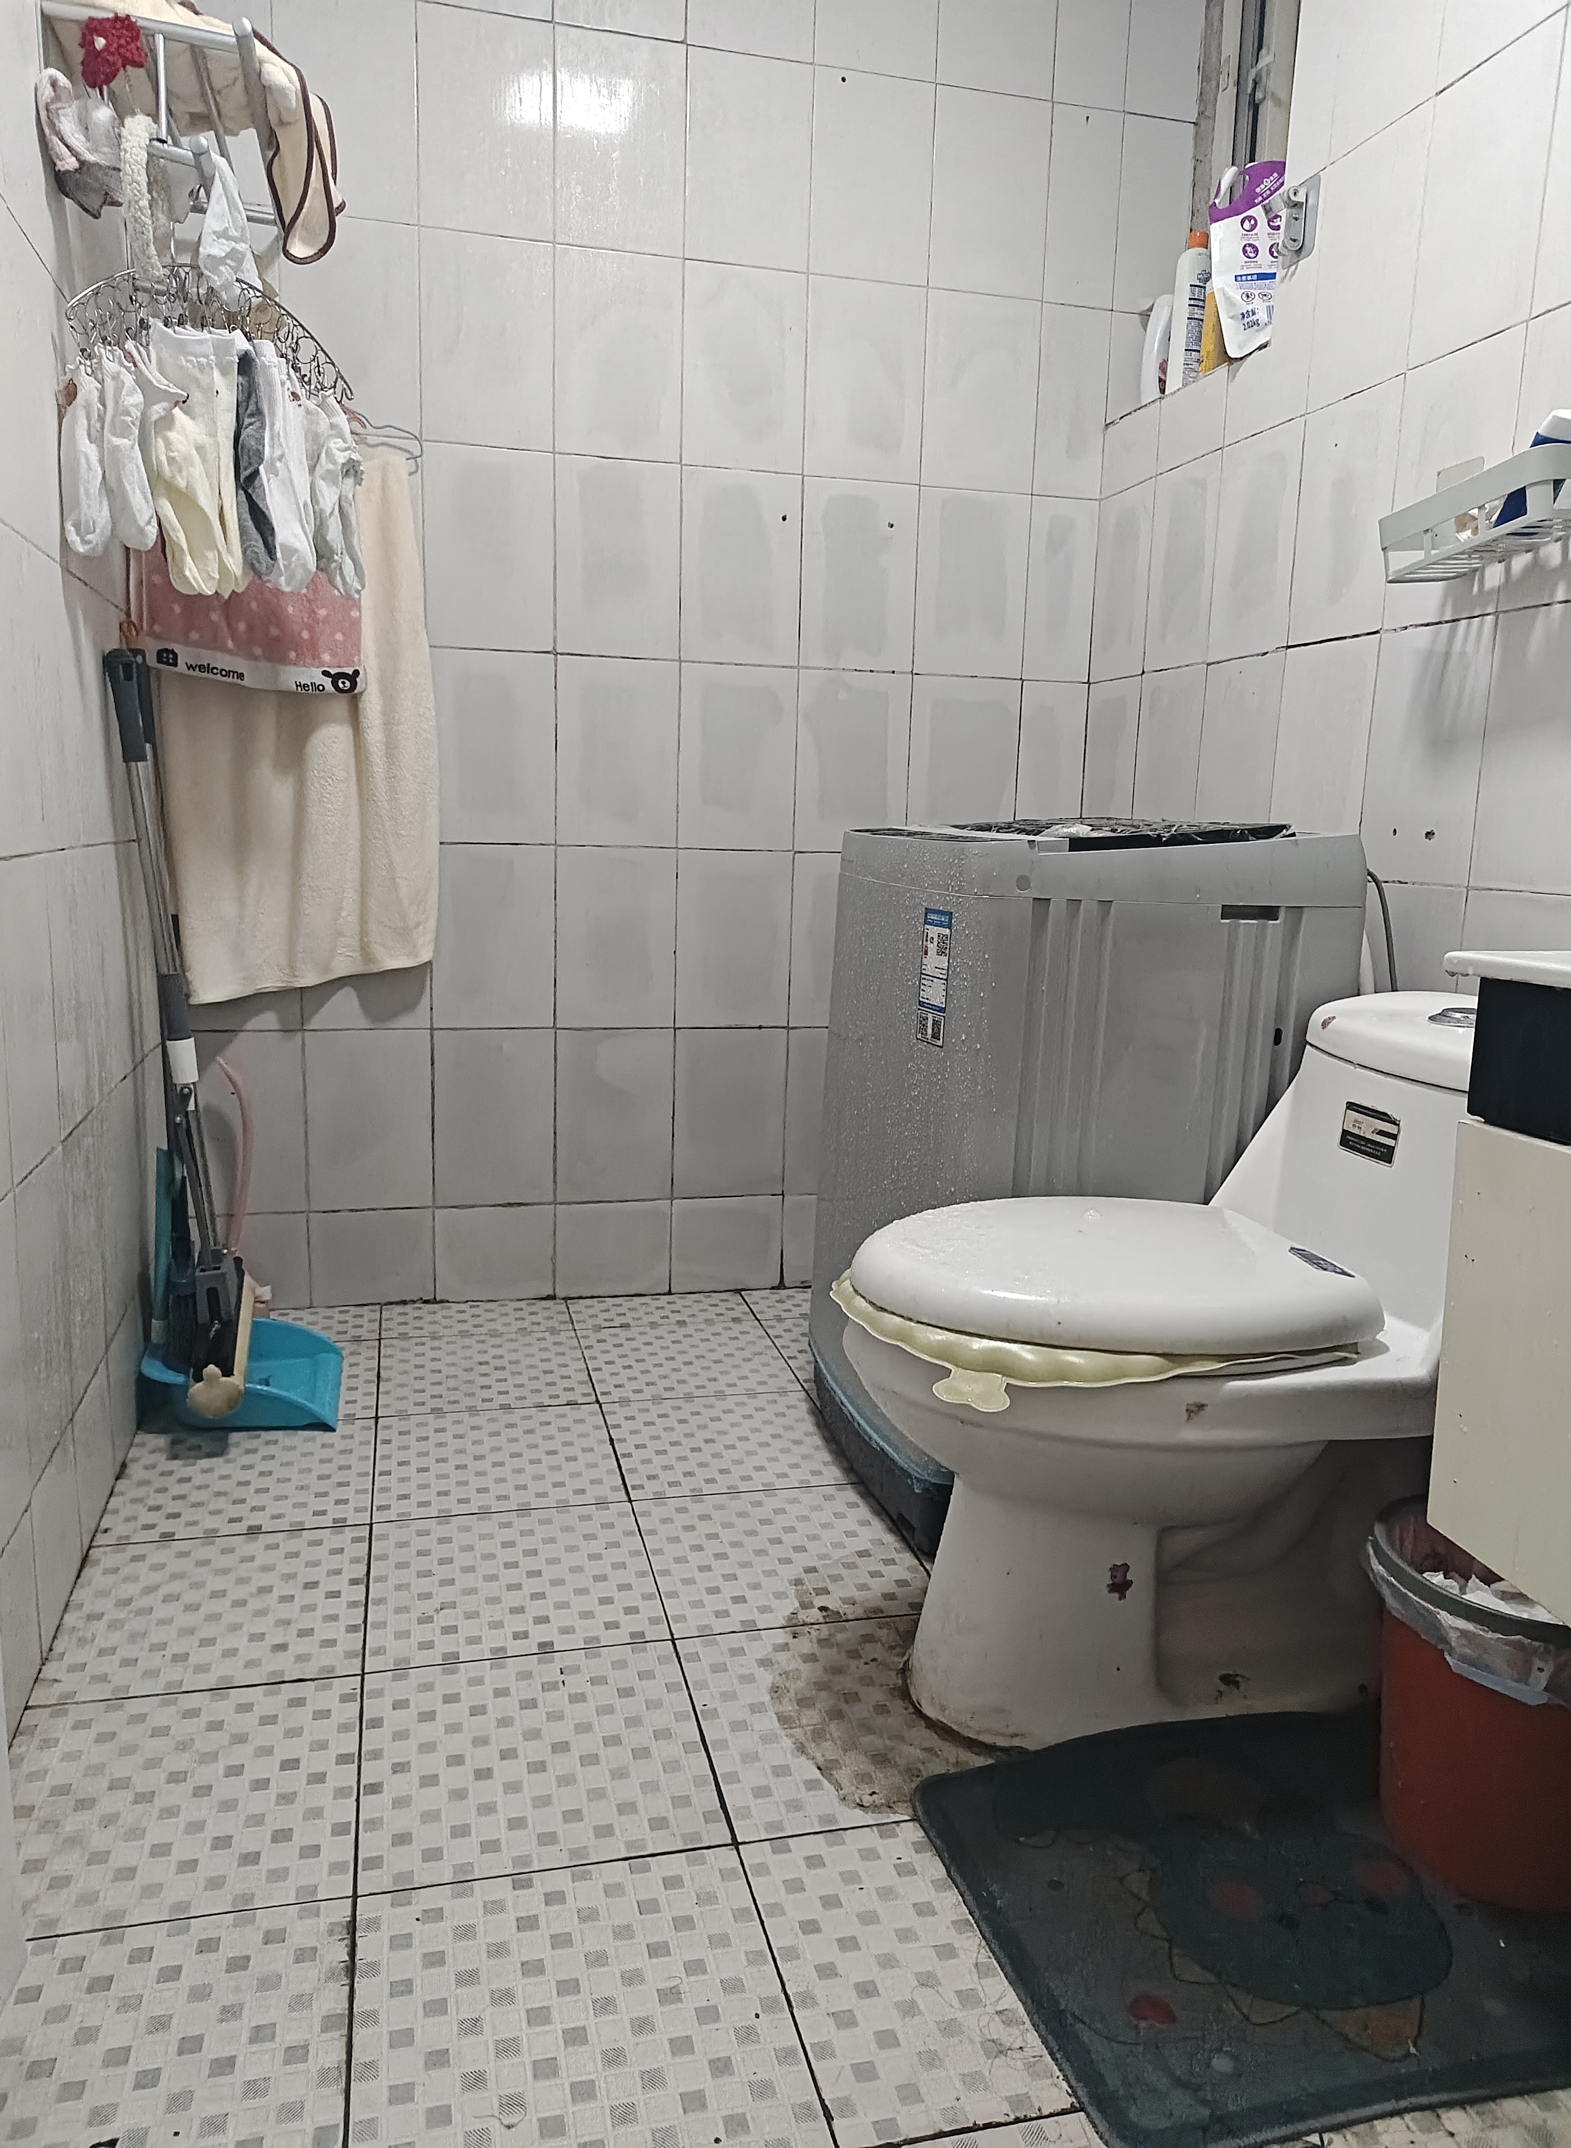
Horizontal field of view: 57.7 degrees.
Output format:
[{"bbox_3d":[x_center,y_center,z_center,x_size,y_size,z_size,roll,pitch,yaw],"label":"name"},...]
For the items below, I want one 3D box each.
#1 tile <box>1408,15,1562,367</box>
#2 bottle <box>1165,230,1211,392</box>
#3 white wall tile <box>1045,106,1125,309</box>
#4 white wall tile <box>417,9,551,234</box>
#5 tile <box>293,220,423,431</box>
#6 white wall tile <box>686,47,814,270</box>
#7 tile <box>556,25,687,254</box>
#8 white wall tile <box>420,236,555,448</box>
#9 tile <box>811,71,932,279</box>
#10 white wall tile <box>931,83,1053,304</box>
[{"bbox_3d":[0.782,-0.973,1.595,0.010,0.301,0.198,-1,11,-16],"label":"tile"},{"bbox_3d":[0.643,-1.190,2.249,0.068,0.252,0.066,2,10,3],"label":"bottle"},{"bbox_3d":[0.490,-1.425,2.356,0.125,0.299,0.011,-1,10,-14],"label":"white wall tile"},{"bbox_3d":[-0.442,-1.403,2.113,0.200,0.300,0.010,-1,11,-14],"label":"white wall tile"},{"bbox_3d":[-0.645,-1.108,2.125,0.199,0.299,0.010,-1,10,-14],"label":"tile"},{"bbox_3d":[-0.056,-1.415,2.216,0.198,0.299,0.011,-1,10,-14],"label":"white wall tile"},{"bbox_3d":[-0.250,-1.411,2.166,0.198,0.299,0.011,-1,10,-14],"label":"tile"},{"bbox_3d":[-0.451,-1.111,2.172,0.199,0.299,0.010,-1,10,-14],"label":"white wall tile"},{"bbox_3d":[0.137,-1.418,2.265,0.198,0.299,0.011,-1,10,-14],"label":"tile"},{"bbox_3d":[0.332,-1.419,2.308,0.199,0.299,0.010,-1,10,-14],"label":"white wall tile"}]

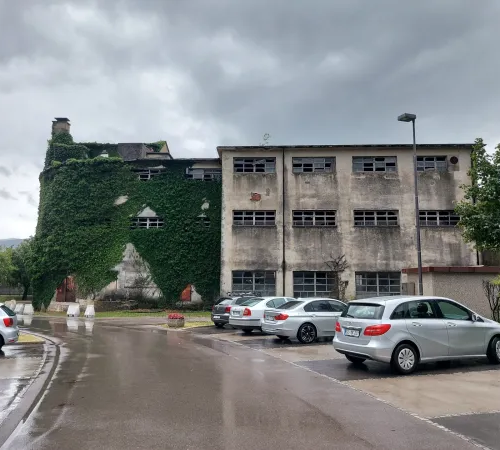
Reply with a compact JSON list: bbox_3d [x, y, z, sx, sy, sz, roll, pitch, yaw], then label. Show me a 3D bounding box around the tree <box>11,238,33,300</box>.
[{"bbox_3d":[-26.021,5.135,50.000,3.000,7.100,3.000,0,-8,0],"label":"tree"}]

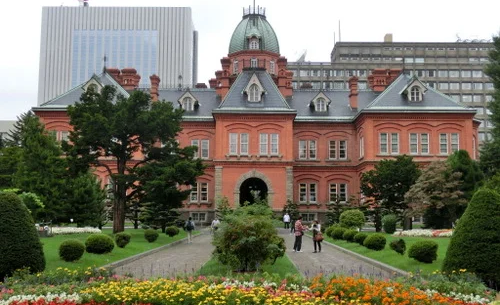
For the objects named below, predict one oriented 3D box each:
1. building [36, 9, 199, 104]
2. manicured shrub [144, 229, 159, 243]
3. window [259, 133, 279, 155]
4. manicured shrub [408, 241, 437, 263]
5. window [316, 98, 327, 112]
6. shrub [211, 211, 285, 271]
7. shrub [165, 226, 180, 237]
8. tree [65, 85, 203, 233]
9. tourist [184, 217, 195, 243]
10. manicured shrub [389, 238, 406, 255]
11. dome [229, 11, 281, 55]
[{"bbox_3d":[-53.520,-14.722,242.978,60.000,84.569,31.000,0,-6,0],"label":"building"},{"bbox_3d":[-5.727,4.876,33.697,0.830,0.810,0.830,0,-6,0],"label":"manicured shrub"},{"bbox_3d":[2.462,-1.031,74.490,2.530,2.860,0.250,0,-6,0],"label":"window"},{"bbox_3d":[5.747,3.304,19.139,0.994,0.749,0.994,0,-6,0],"label":"manicured shrub"},{"bbox_3d":[10.060,-6.626,80.510,1.480,1.940,0.250,0,-6,0],"label":"window"},{"bbox_3d":[-0.041,2.901,19.104,2.400,2.080,2.300,0,-6,0],"label":"shrub"},{"bbox_3d":[-5.224,5.376,39.149,1.003,0.745,0.950,0,-6,0],"label":"shrub"},{"bbox_3d":[-10.188,0.493,50.538,12.068,12.942,11.000,0,-6,0],"label":"tree"},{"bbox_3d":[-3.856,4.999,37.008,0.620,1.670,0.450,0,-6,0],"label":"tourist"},{"bbox_3d":[6.350,4.047,24.798,0.750,0.720,0.750,0,-6,0],"label":"manicured shrub"},{"bbox_3d":[0.736,-18.676,89.518,7.917,7.030,7.700,0,-6,0],"label":"dome"}]

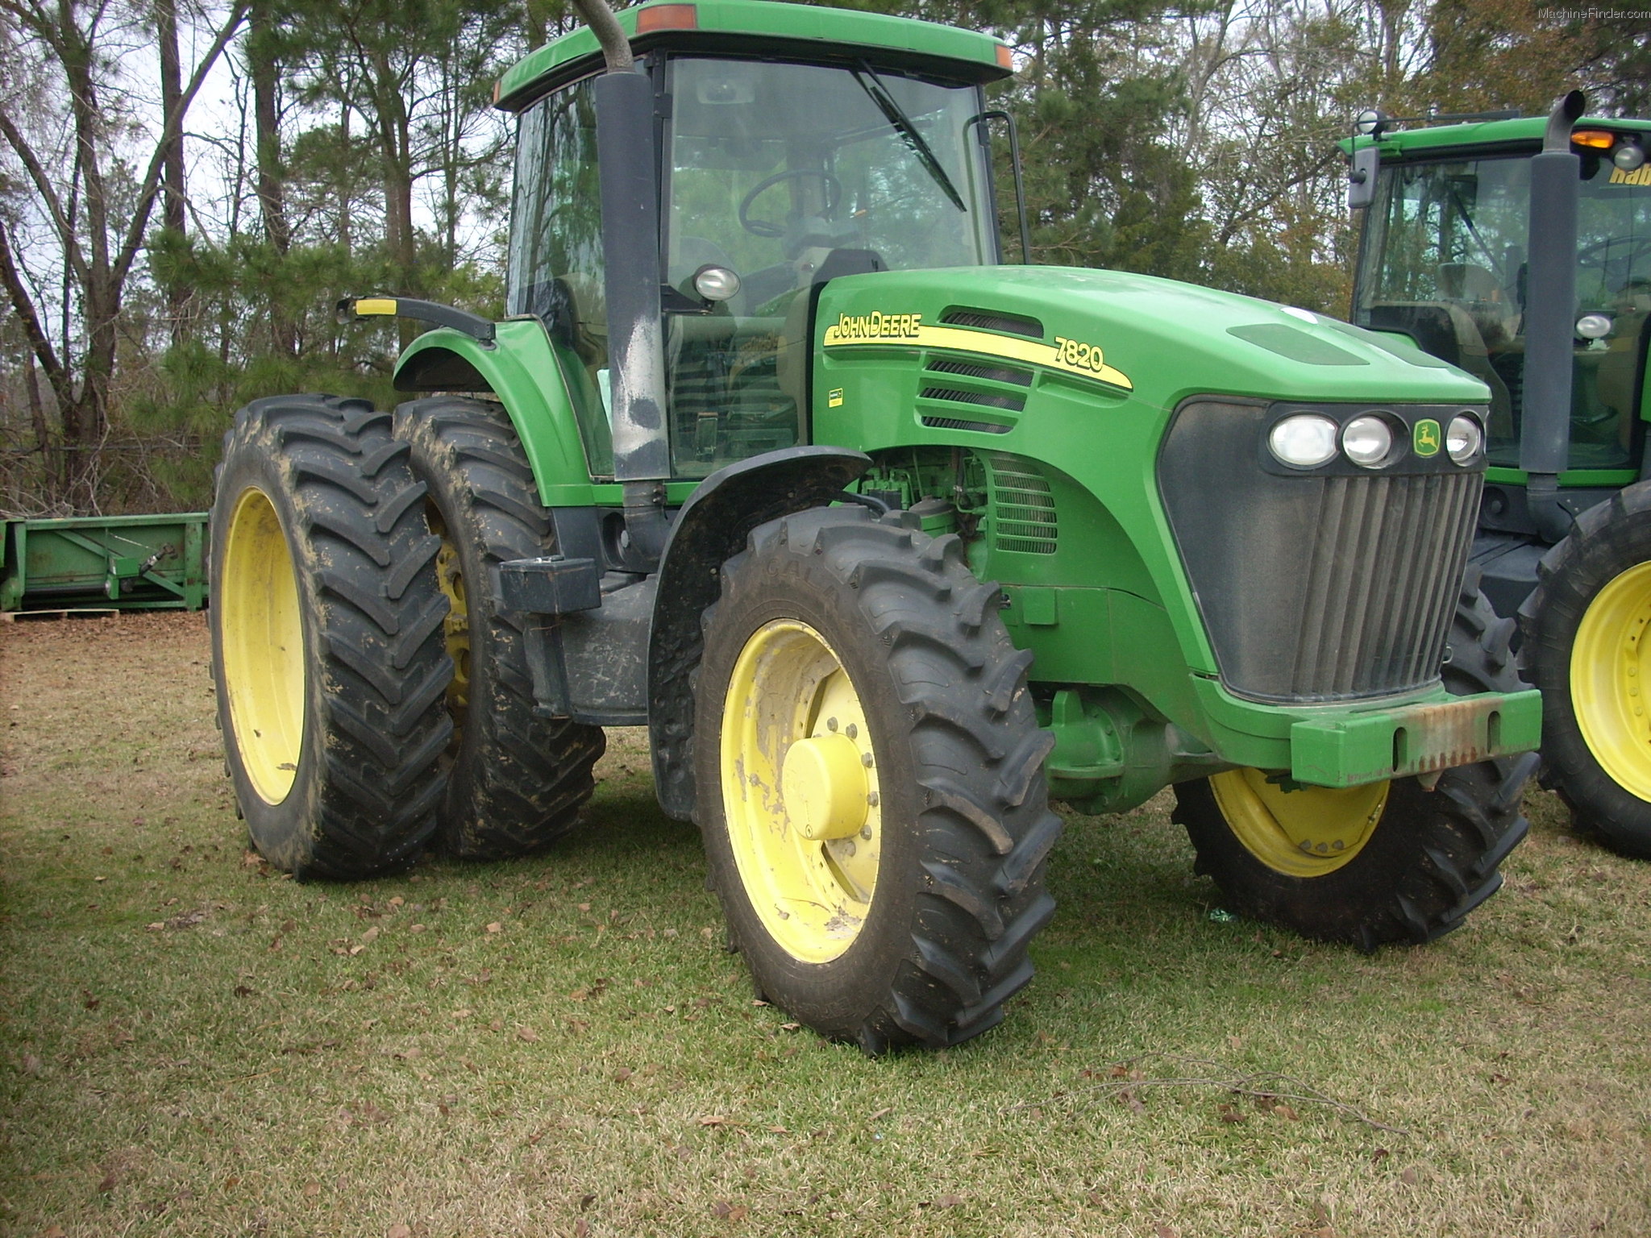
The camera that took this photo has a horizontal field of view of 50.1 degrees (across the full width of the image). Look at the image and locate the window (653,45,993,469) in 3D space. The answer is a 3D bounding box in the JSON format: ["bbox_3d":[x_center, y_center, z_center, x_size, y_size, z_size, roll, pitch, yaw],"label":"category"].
[{"bbox_3d":[0.090,-1.217,6.290,1.360,1.410,0.160,-5,7,-32],"label":"window"}]

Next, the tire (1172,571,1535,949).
[{"bbox_3d":[1.671,0.345,5.814,0.390,1.460,1.490,-4,7,-27],"label":"tire"}]

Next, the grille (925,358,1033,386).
[{"bbox_3d":[0.433,-0.714,5.090,0.050,0.055,0.480,2,11,-33],"label":"grille"}]

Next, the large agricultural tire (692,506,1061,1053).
[{"bbox_3d":[0.070,0.423,4.773,0.390,1.460,1.490,-4,7,-28],"label":"large agricultural tire"}]

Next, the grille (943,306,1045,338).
[{"bbox_3d":[0.470,-0.850,5.071,0.050,0.070,0.470,8,8,-34],"label":"grille"}]

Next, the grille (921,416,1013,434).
[{"bbox_3d":[0.410,-0.564,5.149,0.045,0.036,0.420,2,8,-33],"label":"grille"}]

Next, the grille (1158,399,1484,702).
[{"bbox_3d":[1.326,-0.189,4.492,0.850,0.750,0.460,-5,7,-32],"label":"grille"}]

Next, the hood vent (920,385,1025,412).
[{"bbox_3d":[0.419,-0.644,5.123,0.050,0.055,0.480,2,10,-33],"label":"hood vent"}]

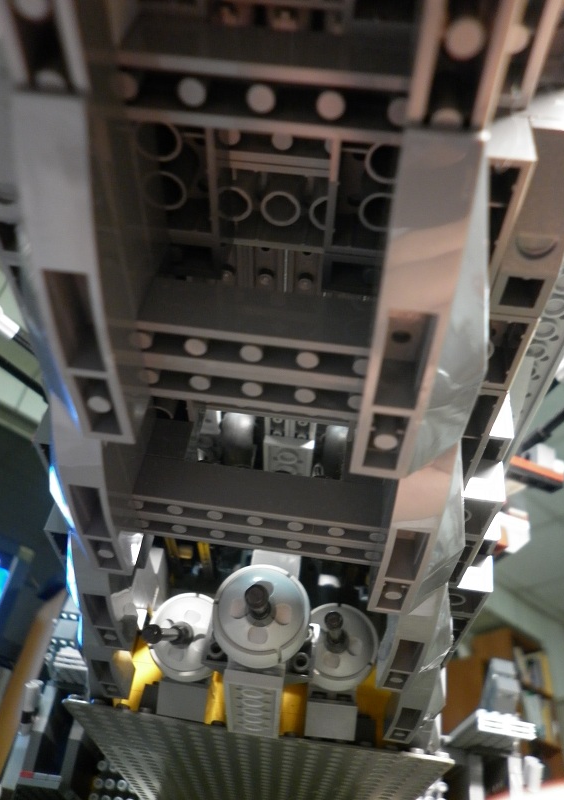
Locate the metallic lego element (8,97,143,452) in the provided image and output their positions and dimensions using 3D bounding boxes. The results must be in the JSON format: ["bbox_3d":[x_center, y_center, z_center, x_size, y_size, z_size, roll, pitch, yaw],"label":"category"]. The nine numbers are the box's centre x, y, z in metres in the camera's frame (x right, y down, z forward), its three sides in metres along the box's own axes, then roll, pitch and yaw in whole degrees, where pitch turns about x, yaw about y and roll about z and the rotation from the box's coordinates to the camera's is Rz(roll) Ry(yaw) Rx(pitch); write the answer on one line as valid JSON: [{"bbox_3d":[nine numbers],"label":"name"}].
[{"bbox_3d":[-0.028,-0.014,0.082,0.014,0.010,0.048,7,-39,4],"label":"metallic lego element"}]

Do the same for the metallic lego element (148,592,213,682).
[{"bbox_3d":[-0.029,0.075,0.205,0.025,0.025,0.009,7,-39,4],"label":"metallic lego element"}]

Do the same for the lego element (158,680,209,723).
[{"bbox_3d":[-0.032,0.101,0.213,0.016,0.010,0.011,7,-39,4],"label":"lego element"}]

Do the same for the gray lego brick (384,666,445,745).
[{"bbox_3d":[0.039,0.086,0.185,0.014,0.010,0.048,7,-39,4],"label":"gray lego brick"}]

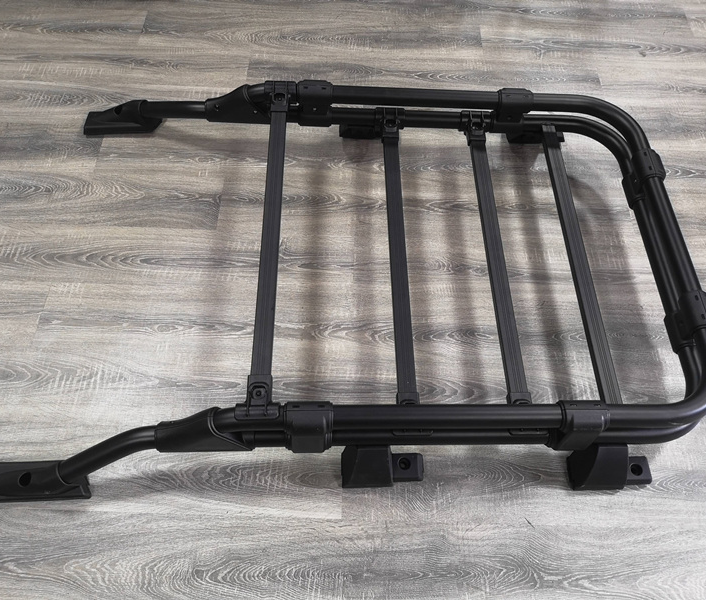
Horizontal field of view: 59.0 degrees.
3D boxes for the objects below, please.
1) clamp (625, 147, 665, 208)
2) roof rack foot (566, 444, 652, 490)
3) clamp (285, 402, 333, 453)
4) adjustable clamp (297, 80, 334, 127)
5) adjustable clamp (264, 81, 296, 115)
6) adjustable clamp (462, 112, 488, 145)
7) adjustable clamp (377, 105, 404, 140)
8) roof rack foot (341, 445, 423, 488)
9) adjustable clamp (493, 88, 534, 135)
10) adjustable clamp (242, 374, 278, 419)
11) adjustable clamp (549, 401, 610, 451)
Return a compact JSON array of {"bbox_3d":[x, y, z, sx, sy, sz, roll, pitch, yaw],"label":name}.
[{"bbox_3d":[0.817,-0.345,1.739,0.074,0.145,0.102,1,60,-2],"label":"clamp"},{"bbox_3d":[0.610,0.370,1.442,0.184,0.098,0.109,1,60,-2],"label":"roof rack foot"},{"bbox_3d":[-0.095,0.274,1.339,0.102,0.145,0.074,1,60,-2],"label":"clamp"},{"bbox_3d":[-0.110,-0.572,1.830,0.102,0.145,0.074,1,60,-2],"label":"adjustable clamp"},{"bbox_3d":[-0.208,-0.562,1.762,0.088,0.062,0.097,1,60,-2],"label":"adjustable clamp"},{"bbox_3d":[0.371,-0.518,1.871,0.088,0.063,0.097,1,60,-2],"label":"adjustable clamp"},{"bbox_3d":[0.116,-0.520,1.861,0.088,0.063,0.097,1,60,-2],"label":"adjustable clamp"},{"bbox_3d":[0.070,0.362,1.423,0.185,0.098,0.108,1,60,-2],"label":"roof rack foot"},{"bbox_3d":[0.473,-0.556,1.846,0.102,0.145,0.074,1,60,-2],"label":"adjustable clamp"},{"bbox_3d":[-0.199,0.212,1.313,0.088,0.062,0.097,1,60,-2],"label":"adjustable clamp"},{"bbox_3d":[0.490,0.280,1.361,0.102,0.145,0.074,1,60,-2],"label":"adjustable clamp"}]

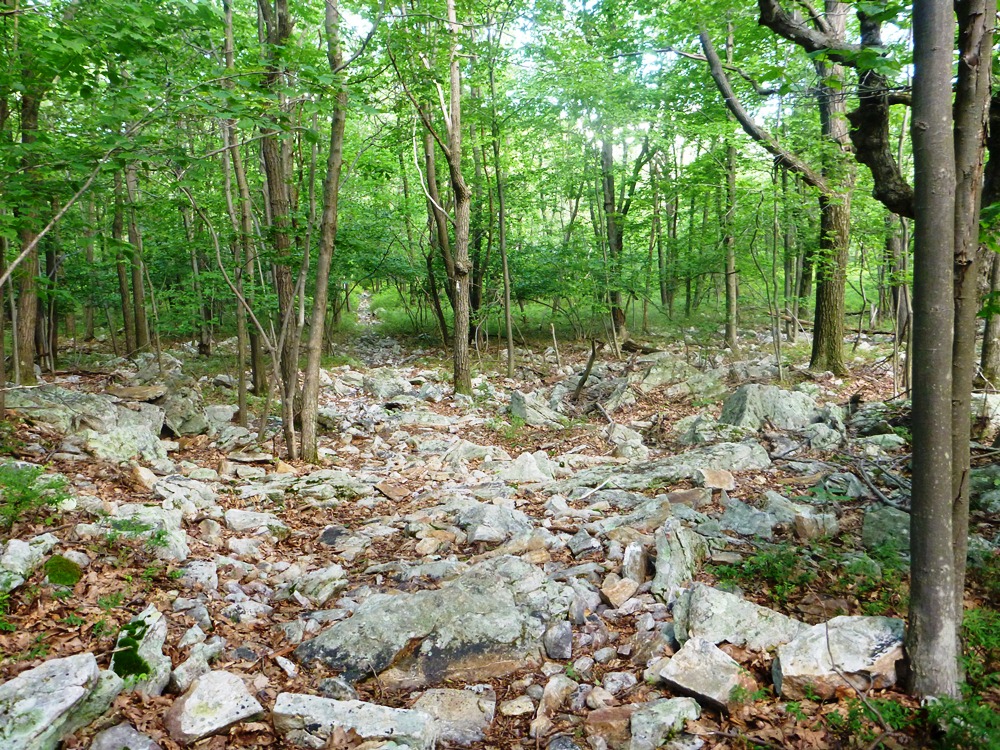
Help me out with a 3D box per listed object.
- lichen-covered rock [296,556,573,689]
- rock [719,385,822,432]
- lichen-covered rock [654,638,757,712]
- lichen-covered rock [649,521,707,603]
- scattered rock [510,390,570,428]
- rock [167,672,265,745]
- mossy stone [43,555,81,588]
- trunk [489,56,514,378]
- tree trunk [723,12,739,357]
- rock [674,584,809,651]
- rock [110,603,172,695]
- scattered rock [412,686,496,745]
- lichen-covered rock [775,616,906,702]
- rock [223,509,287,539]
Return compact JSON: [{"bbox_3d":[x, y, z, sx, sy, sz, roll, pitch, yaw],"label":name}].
[{"bbox_3d":[-0.293,1.103,3.620,1.150,0.350,0.650,-1,4,-12],"label":"lichen-covered rock"},{"bbox_3d":[3.027,0.353,9.111,1.020,0.470,0.700,-1,5,-10],"label":"rock"},{"bbox_3d":[0.791,1.151,3.127,0.290,0.150,0.310,-4,6,-38],"label":"lichen-covered rock"},{"bbox_3d":[0.973,1.009,4.399,0.250,0.320,0.400,1,5,12],"label":"lichen-covered rock"},{"bbox_3d":[0.438,0.380,9.063,0.570,0.380,0.420,-2,5,-20],"label":"scattered rock"},{"bbox_3d":[-1.045,1.209,2.960,0.340,0.170,0.270,-1,4,-17],"label":"rock"},{"bbox_3d":[-2.423,1.083,4.480,0.210,0.145,0.180,-2,4,-27],"label":"mossy stone"},{"bbox_3d":[0.027,-2.752,14.500,0.190,5.600,0.190,-4,-2,0],"label":"trunk"},{"bbox_3d":[5.699,-4.636,20.000,0.300,8.100,0.300,0,4,0],"label":"tree trunk"},{"bbox_3d":[1.111,1.106,3.720,0.580,0.240,0.340,1,4,9],"label":"rock"},{"bbox_3d":[-1.432,1.086,3.221,0.210,0.250,0.220,-2,5,-25],"label":"rock"},{"bbox_3d":[-0.166,1.212,2.891,0.270,0.130,0.210,-1,5,-10],"label":"scattered rock"},{"bbox_3d":[1.349,1.128,3.255,0.440,0.190,0.320,0,5,-5],"label":"lichen-covered rock"},{"bbox_3d":[-1.638,1.002,5.420,0.400,0.160,0.260,0,4,-6],"label":"rock"}]

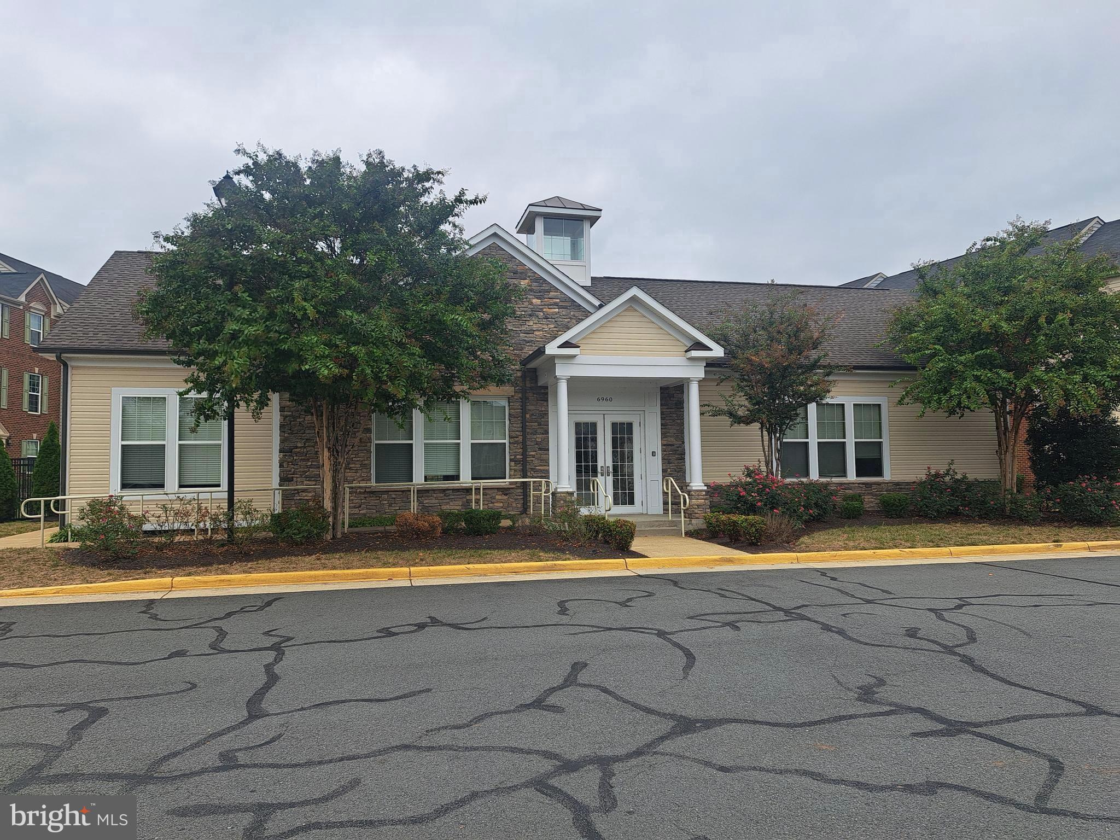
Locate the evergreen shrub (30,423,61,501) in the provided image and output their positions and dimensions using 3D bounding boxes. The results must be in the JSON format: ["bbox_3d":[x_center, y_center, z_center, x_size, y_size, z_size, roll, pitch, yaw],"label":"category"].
[{"bbox_3d":[-14.821,1.493,22.600,1.050,2.900,1.050,0,-3,-14],"label":"evergreen shrub"}]

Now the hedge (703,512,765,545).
[{"bbox_3d":[3.176,1.970,14.200,0.580,0.520,1.300,0,-4,-21],"label":"hedge"}]

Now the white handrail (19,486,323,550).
[{"bbox_3d":[-7.316,1.877,15.202,5.295,1.100,1.150,0,-3,-14],"label":"white handrail"}]

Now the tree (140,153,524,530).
[{"bbox_3d":[-4.351,-1.486,14.600,6.900,7.460,6.400,0,-3,-14],"label":"tree"}]

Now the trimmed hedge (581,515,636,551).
[{"bbox_3d":[0.888,2.011,13.950,0.600,0.560,1.300,0,-4,-21],"label":"trimmed hedge"}]

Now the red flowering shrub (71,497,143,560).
[{"bbox_3d":[-7.959,1.860,13.650,1.130,1.000,1.050,0,-3,-14],"label":"red flowering shrub"}]

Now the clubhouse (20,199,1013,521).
[{"bbox_3d":[0.119,-2.045,21.938,23.400,9.420,11.400,0,-3,-14],"label":"clubhouse"}]

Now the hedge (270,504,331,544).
[{"bbox_3d":[-4.877,1.915,14.550,1.100,0.720,0.950,0,-3,-14],"label":"hedge"}]

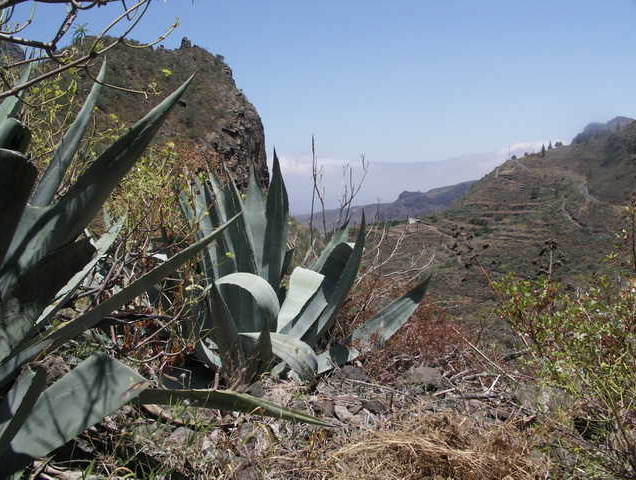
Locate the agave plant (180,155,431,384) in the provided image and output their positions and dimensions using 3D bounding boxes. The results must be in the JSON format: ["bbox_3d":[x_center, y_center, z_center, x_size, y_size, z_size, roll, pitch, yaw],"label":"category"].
[{"bbox_3d":[-0.070,0.145,3.750,1.320,1.170,1.150,0,6,0],"label":"agave plant"}]

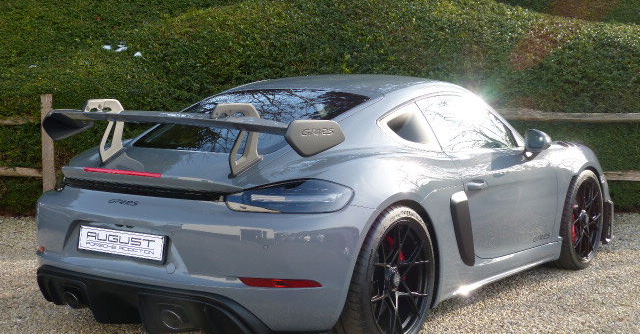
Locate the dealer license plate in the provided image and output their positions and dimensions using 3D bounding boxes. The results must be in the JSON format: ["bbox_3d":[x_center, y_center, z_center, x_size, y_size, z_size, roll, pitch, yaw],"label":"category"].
[{"bbox_3d":[-0.854,0.326,4.153,0.530,0.120,0.025,4,-2,35],"label":"dealer license plate"}]

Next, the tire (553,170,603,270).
[{"bbox_3d":[1.692,0.342,6.453,0.250,0.680,0.680,4,6,35],"label":"tire"}]

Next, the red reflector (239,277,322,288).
[{"bbox_3d":[-0.163,0.474,3.932,0.335,0.036,0.045,1,5,9],"label":"red reflector"}]

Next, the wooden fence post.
[{"bbox_3d":[-2.495,-0.118,8.848,0.110,1.108,0.090,0,5,-6],"label":"wooden fence post"}]

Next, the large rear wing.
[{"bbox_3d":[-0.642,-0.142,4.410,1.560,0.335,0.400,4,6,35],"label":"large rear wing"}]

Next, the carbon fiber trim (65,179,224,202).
[{"bbox_3d":[-0.810,0.091,4.192,0.980,0.050,0.080,4,6,35],"label":"carbon fiber trim"}]

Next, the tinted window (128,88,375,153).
[{"bbox_3d":[-0.350,-0.245,4.815,1.010,0.070,0.905,4,24,35],"label":"tinted window"}]

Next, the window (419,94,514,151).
[{"bbox_3d":[0.800,-0.243,5.218,0.060,0.345,0.950,-36,-17,32],"label":"window"}]

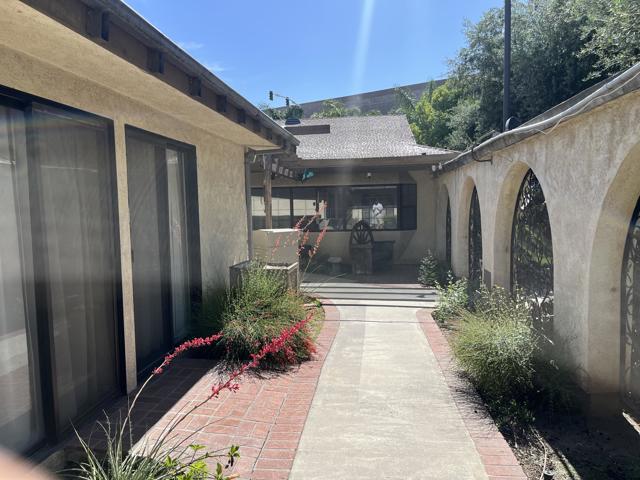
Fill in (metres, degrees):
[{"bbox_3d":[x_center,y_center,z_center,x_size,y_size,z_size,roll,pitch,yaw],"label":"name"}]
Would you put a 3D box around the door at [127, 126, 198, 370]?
[{"bbox_3d":[-1.418,0.098,4.390,0.110,2.028,1.274,-1,3,10],"label":"door"}]

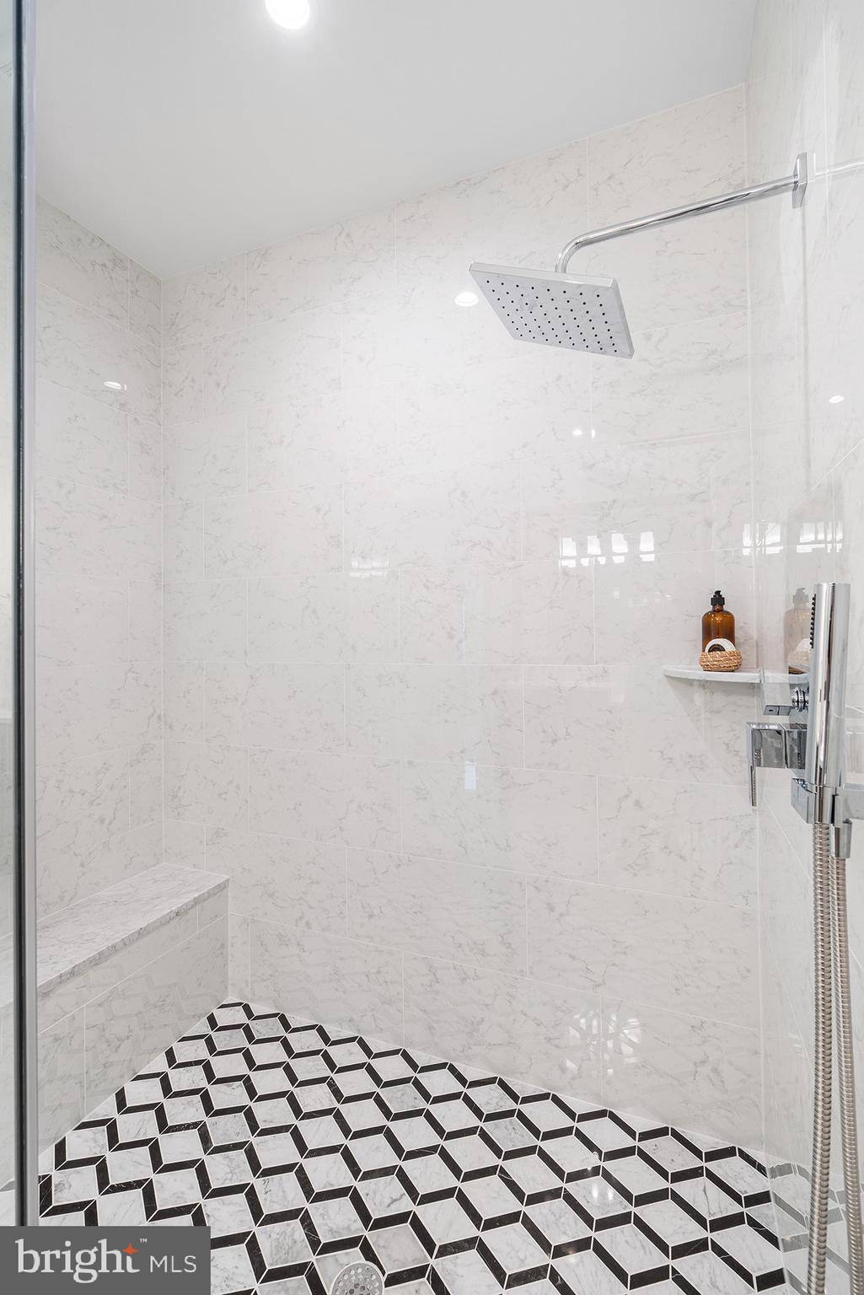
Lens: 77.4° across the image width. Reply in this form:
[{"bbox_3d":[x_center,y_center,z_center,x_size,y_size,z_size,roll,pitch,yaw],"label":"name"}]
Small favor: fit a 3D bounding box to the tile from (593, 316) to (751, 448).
[{"bbox_3d":[0.638,-0.713,1.454,0.385,0.303,0.010,-1,0,21],"label":"tile"}]

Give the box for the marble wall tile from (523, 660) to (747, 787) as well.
[{"bbox_3d":[0.555,0.205,1.498,0.597,0.306,0.010,0,0,21],"label":"marble wall tile"}]

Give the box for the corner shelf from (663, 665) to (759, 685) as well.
[{"bbox_3d":[0.671,0.065,1.305,0.230,0.020,0.235,-1,0,21],"label":"corner shelf"}]

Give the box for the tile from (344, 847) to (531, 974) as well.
[{"bbox_3d":[-0.003,0.818,1.698,0.603,0.303,0.010,-1,0,21],"label":"tile"}]

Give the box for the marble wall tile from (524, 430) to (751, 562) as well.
[{"bbox_3d":[0.547,-0.409,1.491,0.589,0.304,0.010,-1,0,22],"label":"marble wall tile"}]

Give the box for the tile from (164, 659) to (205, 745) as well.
[{"bbox_3d":[-0.954,0.216,2.090,0.199,0.306,0.010,0,0,21],"label":"tile"}]

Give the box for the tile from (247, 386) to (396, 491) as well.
[{"bbox_3d":[-0.391,-0.709,1.869,0.608,0.299,0.010,0,0,21],"label":"tile"}]

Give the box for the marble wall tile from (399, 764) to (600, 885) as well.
[{"bbox_3d":[0.185,0.516,1.643,0.608,0.306,0.010,0,0,21],"label":"marble wall tile"}]

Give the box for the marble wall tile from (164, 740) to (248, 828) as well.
[{"bbox_3d":[-0.856,0.524,2.051,0.404,0.306,0.010,0,0,21],"label":"marble wall tile"}]

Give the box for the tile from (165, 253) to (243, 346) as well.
[{"bbox_3d":[-0.868,-1.306,2.057,0.404,0.273,0.010,0,0,21],"label":"tile"}]

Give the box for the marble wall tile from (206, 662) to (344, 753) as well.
[{"bbox_3d":[-0.570,0.213,1.923,0.603,0.303,0.010,-1,0,21],"label":"marble wall tile"}]

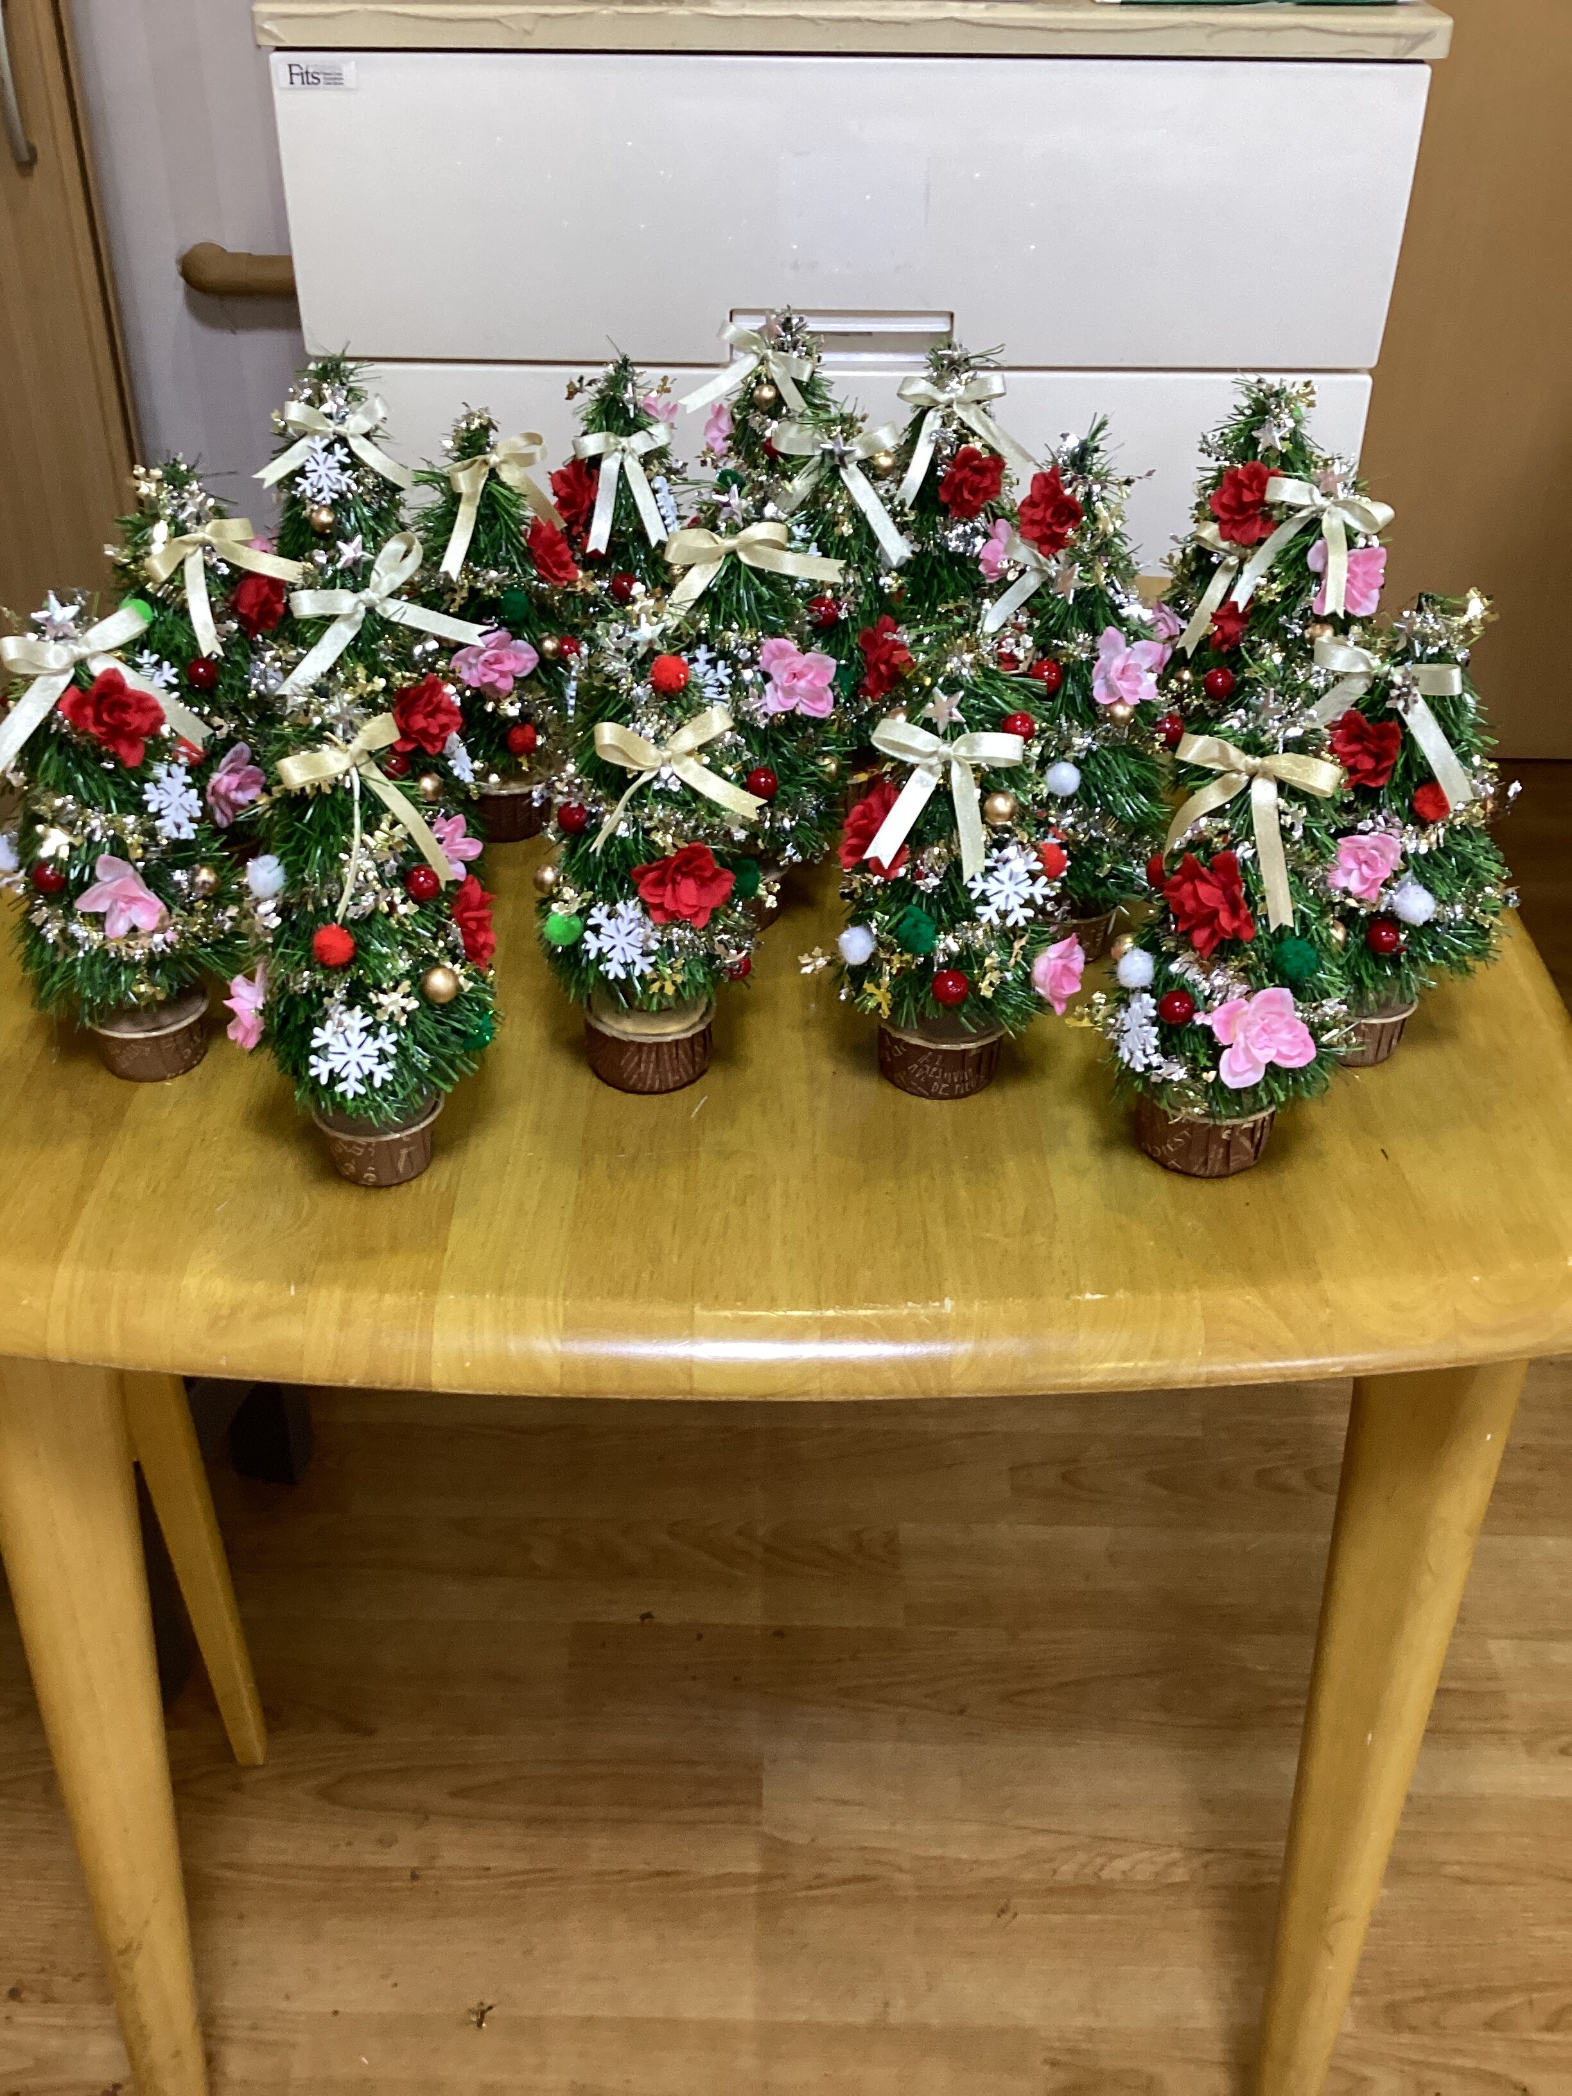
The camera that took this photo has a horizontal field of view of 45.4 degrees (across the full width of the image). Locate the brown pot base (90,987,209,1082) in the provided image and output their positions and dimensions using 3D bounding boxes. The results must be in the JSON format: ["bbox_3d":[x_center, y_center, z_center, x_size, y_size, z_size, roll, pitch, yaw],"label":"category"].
[{"bbox_3d":[-0.279,-0.010,0.830,0.053,0.028,0.053,1,34,-1],"label":"brown pot base"}]

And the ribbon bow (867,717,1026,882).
[{"bbox_3d":[0.060,-0.095,0.711,0.060,0.061,0.022,4,21,4],"label":"ribbon bow"}]

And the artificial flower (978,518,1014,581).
[{"bbox_3d":[0.121,-0.275,1.035,0.030,0.033,0.020,-10,23,-16],"label":"artificial flower"}]

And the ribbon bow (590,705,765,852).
[{"bbox_3d":[-0.039,-0.097,0.673,0.061,0.049,0.023,-4,21,-7],"label":"ribbon bow"}]

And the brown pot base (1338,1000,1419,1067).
[{"bbox_3d":[0.258,-0.015,0.854,0.053,0.028,0.053,1,34,-1],"label":"brown pot base"}]

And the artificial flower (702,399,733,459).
[{"bbox_3d":[-0.042,-0.386,1.171,0.019,0.036,0.034,5,33,-9],"label":"artificial flower"}]

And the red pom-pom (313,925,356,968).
[{"bbox_3d":[-0.159,-0.036,0.662,0.016,0.016,0.016,1,33,0],"label":"red pom-pom"}]

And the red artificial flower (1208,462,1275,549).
[{"bbox_3d":[0.244,-0.289,0.999,0.041,0.047,0.025,4,21,4],"label":"red artificial flower"}]

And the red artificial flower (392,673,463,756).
[{"bbox_3d":[-0.156,-0.145,0.815,0.032,0.035,0.019,-12,20,-19],"label":"red artificial flower"}]

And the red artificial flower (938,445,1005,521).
[{"bbox_3d":[0.102,-0.311,1.035,0.037,0.040,0.020,-3,18,-5],"label":"red artificial flower"}]

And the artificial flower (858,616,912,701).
[{"bbox_3d":[0.050,-0.195,0.942,0.037,0.045,0.023,-18,28,-27],"label":"artificial flower"}]

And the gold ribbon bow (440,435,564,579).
[{"bbox_3d":[-0.130,-0.248,0.858,0.048,0.061,0.027,-14,26,-22],"label":"gold ribbon bow"}]

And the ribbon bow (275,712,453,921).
[{"bbox_3d":[-0.145,-0.080,0.648,0.062,0.071,0.028,-1,21,-3],"label":"ribbon bow"}]

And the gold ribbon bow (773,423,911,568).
[{"bbox_3d":[0.026,-0.260,0.885,0.064,0.065,0.024,2,23,1],"label":"gold ribbon bow"}]

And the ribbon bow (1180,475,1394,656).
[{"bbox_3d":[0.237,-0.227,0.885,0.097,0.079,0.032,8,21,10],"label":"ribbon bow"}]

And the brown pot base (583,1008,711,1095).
[{"bbox_3d":[-0.056,-0.006,0.777,0.053,0.027,0.053,1,33,0],"label":"brown pot base"}]

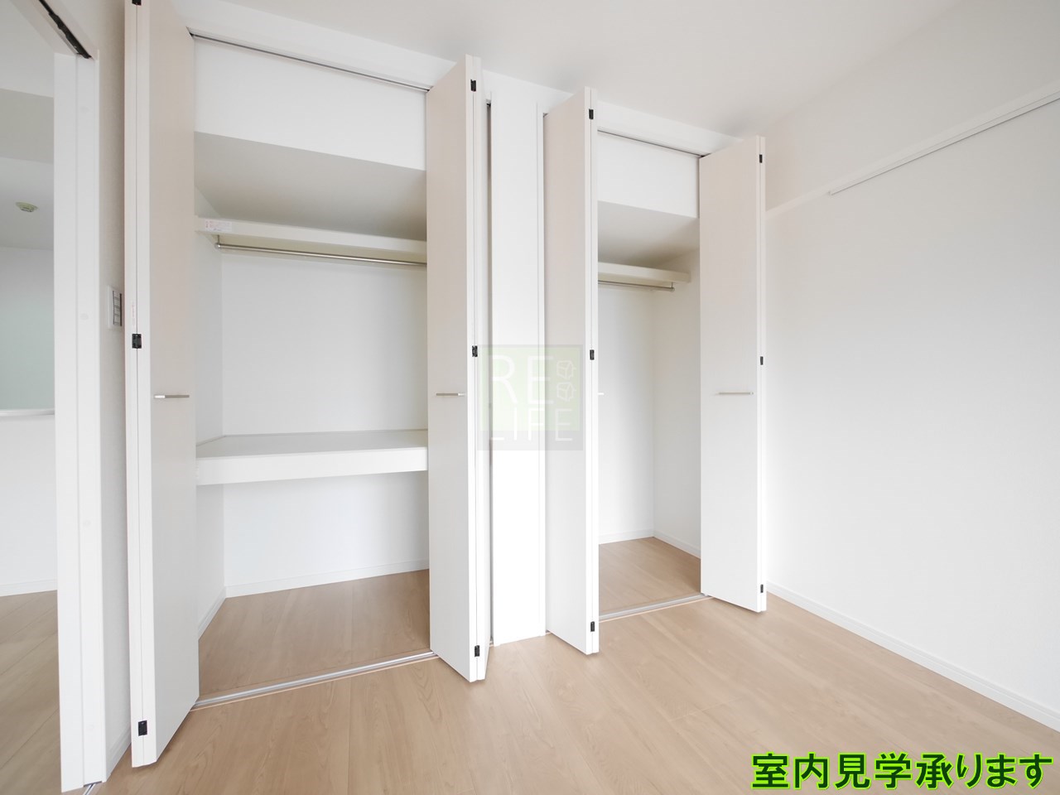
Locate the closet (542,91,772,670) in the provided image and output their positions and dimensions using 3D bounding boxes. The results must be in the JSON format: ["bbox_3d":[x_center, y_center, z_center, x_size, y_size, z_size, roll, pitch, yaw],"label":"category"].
[{"bbox_3d":[0.512,-0.099,2.434,1.271,2.279,1.102,0,0,-21],"label":"closet"}]

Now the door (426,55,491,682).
[{"bbox_3d":[-0.227,-0.097,1.728,0.237,2.263,0.303,-1,0,-41],"label":"door"}]

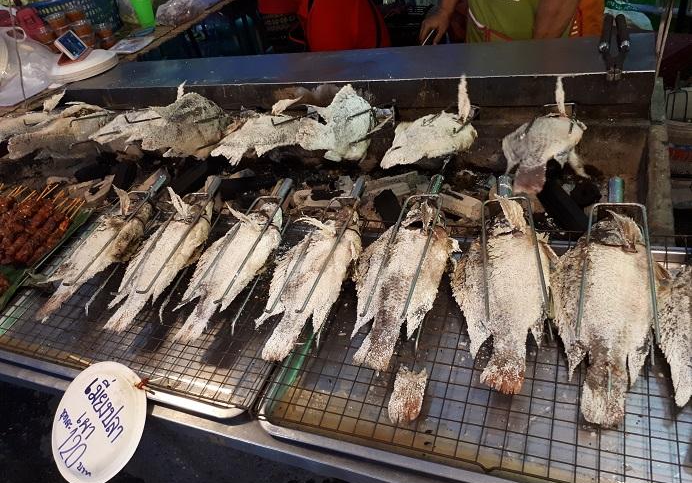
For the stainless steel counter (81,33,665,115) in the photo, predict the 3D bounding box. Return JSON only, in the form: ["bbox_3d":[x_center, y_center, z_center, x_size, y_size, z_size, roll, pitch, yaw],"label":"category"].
[{"bbox_3d":[-0.109,-0.389,1.316,1.503,0.076,0.148,6,45,25],"label":"stainless steel counter"}]

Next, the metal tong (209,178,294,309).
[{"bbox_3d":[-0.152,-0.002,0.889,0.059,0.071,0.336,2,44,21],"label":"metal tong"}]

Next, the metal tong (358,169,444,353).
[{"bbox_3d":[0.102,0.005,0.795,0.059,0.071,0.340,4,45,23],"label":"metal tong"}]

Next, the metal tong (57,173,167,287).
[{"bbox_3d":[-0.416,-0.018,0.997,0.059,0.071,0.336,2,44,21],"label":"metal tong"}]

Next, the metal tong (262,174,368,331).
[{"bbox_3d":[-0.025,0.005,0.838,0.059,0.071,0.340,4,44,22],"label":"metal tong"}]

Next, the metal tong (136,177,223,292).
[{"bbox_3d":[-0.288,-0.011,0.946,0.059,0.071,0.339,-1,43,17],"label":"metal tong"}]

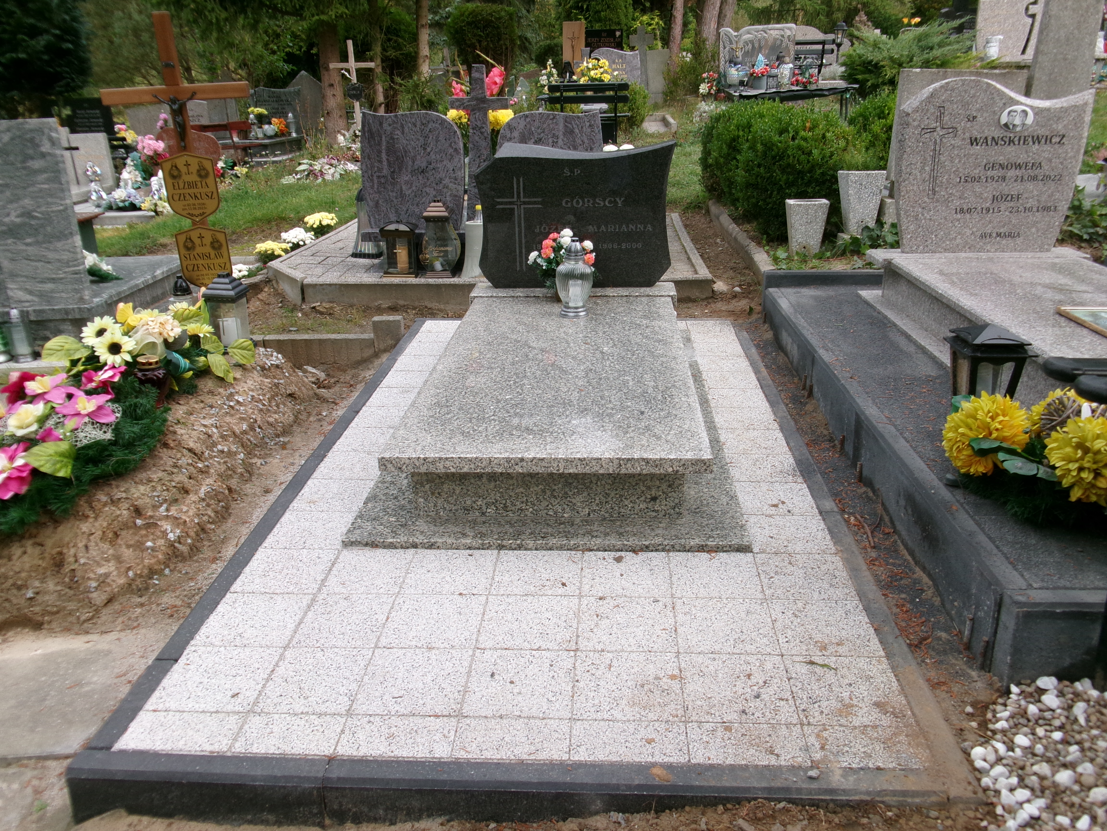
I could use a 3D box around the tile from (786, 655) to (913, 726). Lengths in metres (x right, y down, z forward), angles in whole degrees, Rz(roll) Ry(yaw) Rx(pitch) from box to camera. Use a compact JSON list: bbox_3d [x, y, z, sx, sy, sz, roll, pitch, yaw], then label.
[{"bbox_3d":[0.552,0.530,1.700,0.200,0.027,0.202,0,21,4],"label":"tile"}]

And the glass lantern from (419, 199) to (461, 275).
[{"bbox_3d":[-0.549,-0.850,4.323,0.165,0.356,0.165,1,21,2],"label":"glass lantern"}]

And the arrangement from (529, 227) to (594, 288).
[{"bbox_3d":[0.033,-0.618,3.567,0.258,0.255,0.220,1,21,3],"label":"arrangement"}]

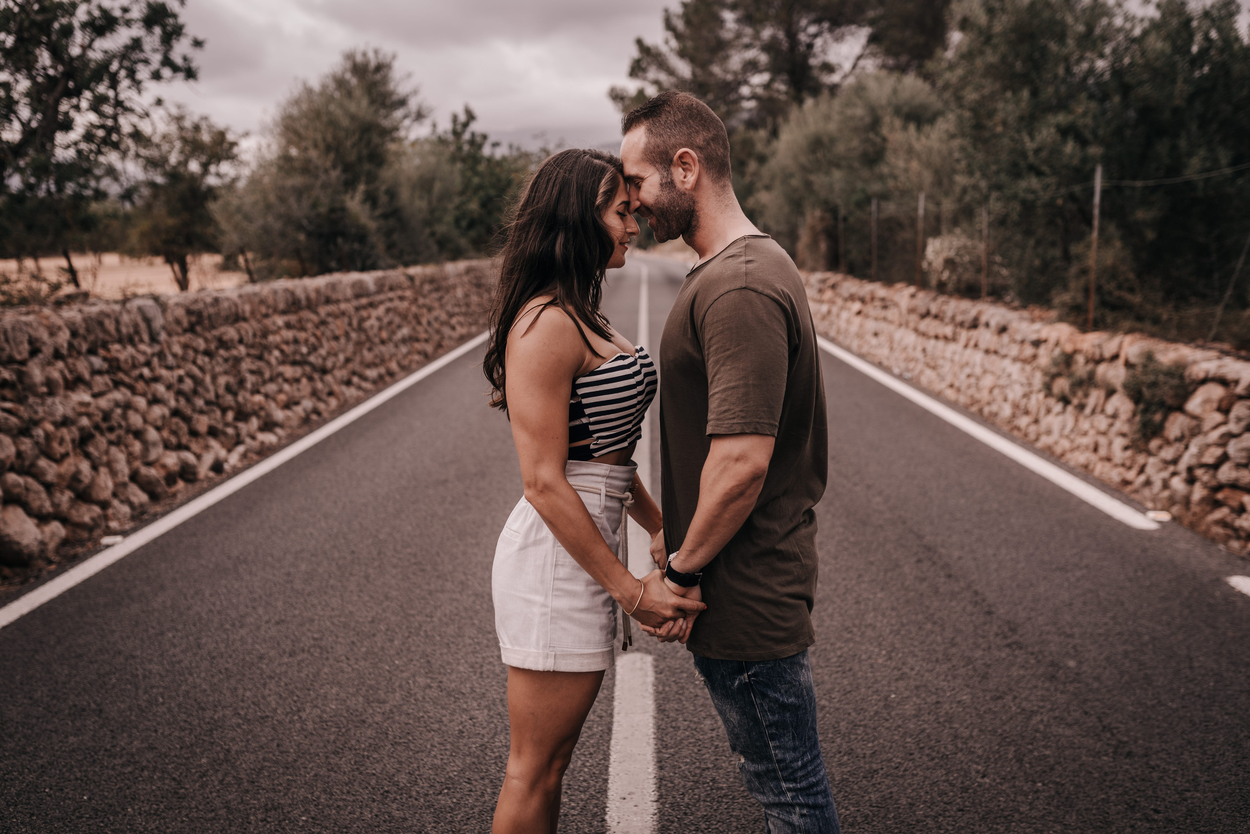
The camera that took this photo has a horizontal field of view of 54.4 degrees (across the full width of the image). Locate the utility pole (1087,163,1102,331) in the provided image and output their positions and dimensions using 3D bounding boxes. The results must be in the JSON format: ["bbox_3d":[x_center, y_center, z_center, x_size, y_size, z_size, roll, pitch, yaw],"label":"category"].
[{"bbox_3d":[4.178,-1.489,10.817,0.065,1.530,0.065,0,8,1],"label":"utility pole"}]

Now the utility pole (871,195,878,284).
[{"bbox_3d":[4.349,-3.049,21.161,0.080,1.530,0.080,0,8,1],"label":"utility pole"}]

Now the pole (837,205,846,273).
[{"bbox_3d":[4.405,-3.595,24.611,0.080,1.500,0.080,0,8,1],"label":"pole"}]

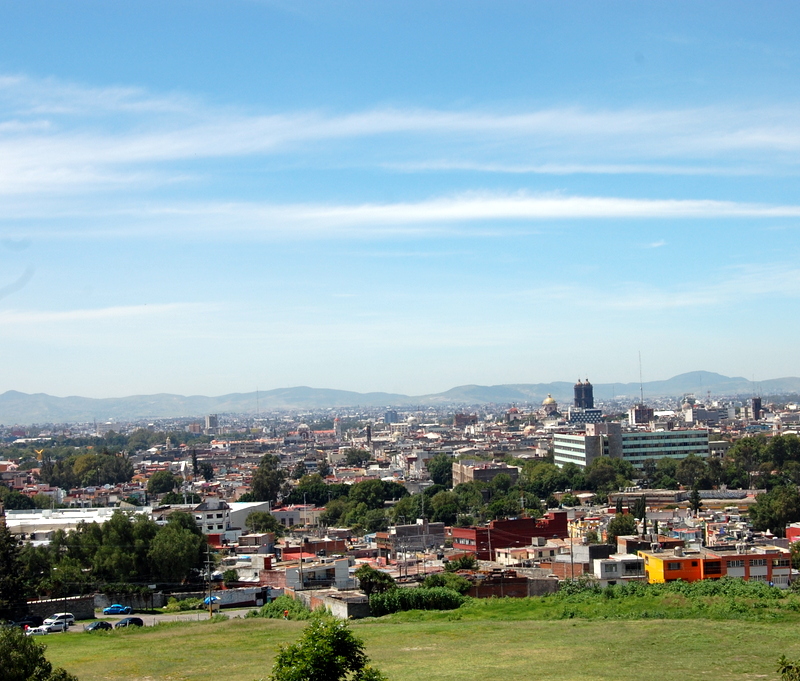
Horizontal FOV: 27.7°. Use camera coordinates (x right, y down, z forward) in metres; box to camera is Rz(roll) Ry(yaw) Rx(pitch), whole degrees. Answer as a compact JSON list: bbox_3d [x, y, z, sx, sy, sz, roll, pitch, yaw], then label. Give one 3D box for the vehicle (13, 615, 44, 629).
[{"bbox_3d":[-56.720,43.170,248.000,1.850,1.700,4.700,-4,-3,44],"label":"vehicle"}]

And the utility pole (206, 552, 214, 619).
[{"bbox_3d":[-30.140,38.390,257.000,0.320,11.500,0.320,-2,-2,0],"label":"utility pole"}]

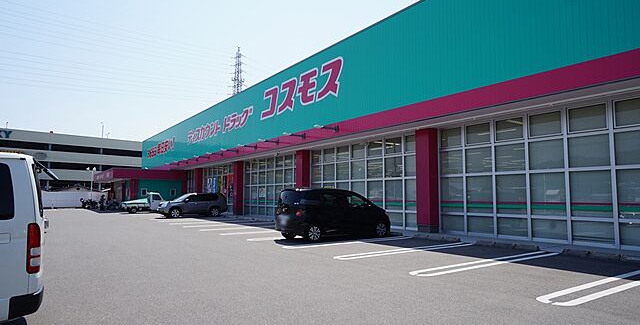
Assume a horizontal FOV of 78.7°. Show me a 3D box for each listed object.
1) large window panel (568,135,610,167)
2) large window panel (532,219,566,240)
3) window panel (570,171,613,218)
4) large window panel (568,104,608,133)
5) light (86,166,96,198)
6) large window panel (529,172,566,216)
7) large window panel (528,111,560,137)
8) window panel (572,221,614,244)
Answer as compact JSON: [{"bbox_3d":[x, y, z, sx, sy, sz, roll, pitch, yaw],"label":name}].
[{"bbox_3d":[8.104,-0.357,11.803,0.080,0.970,1.090,5,-7,-37],"label":"large window panel"},{"bbox_3d":[7.219,2.107,12.258,0.080,0.610,1.070,4,-6,-36],"label":"large window panel"},{"bbox_3d":[7.850,0.921,11.321,0.070,1.370,1.070,5,-7,-36],"label":"window panel"},{"bbox_3d":[7.861,-1.284,11.483,0.060,0.714,0.995,4,-6,-36],"label":"large window panel"},{"bbox_3d":[-30.937,3.352,53.000,1.350,5.500,0.400,5,-7,-37],"label":"light"},{"bbox_3d":[7.153,1.005,12.277,0.070,1.370,1.080,5,-7,-36],"label":"large window panel"},{"bbox_3d":[7.188,-1.200,12.488,0.070,0.820,1.070,5,-7,-36],"label":"large window panel"},{"bbox_3d":[7.835,2.006,11.216,0.070,0.670,1.070,5,-7,-36],"label":"window panel"}]

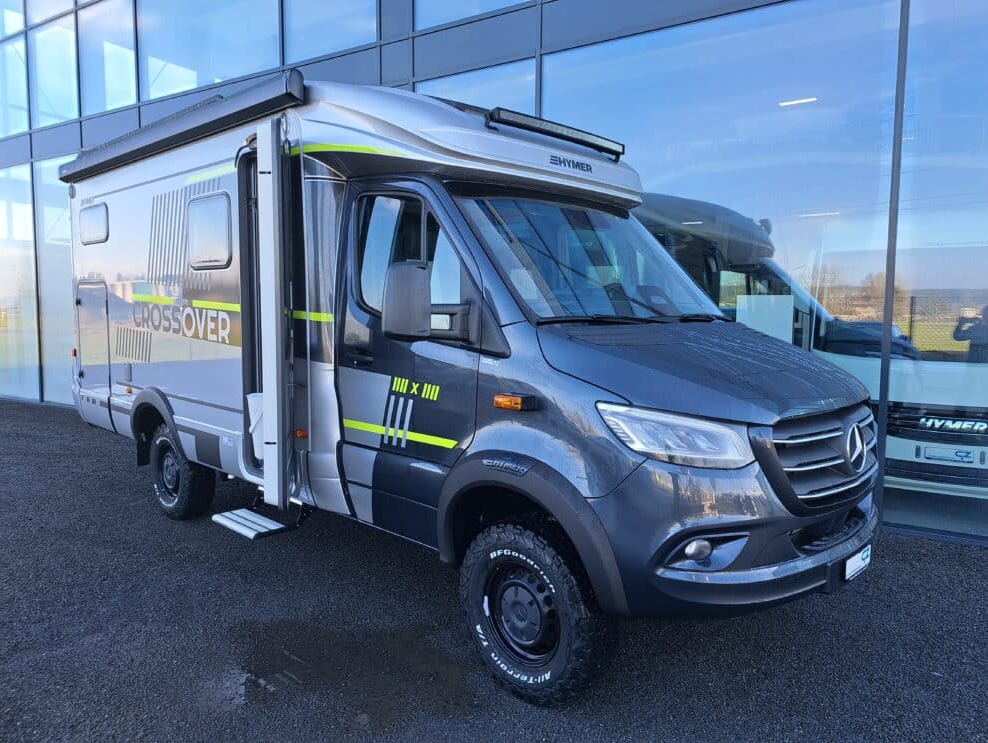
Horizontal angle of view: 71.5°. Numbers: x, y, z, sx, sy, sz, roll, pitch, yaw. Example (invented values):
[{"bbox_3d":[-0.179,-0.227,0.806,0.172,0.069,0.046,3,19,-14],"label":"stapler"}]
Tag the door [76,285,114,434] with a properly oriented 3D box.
[{"bbox_3d":[-3.496,-0.152,6.035,0.810,1.270,0.060,6,7,42],"label":"door"}]

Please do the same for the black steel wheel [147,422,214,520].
[{"bbox_3d":[-2.514,0.793,5.533,0.780,0.780,0.260,6,7,42],"label":"black steel wheel"}]

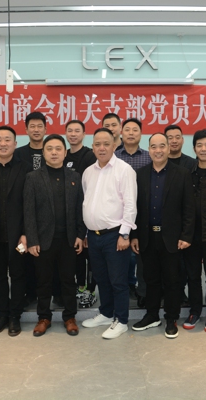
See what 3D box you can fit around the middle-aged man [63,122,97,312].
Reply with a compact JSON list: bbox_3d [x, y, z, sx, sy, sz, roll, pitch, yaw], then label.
[{"bbox_3d":[-0.242,0.113,3.798,0.460,1.754,0.330,-1,2,-5],"label":"middle-aged man"}]

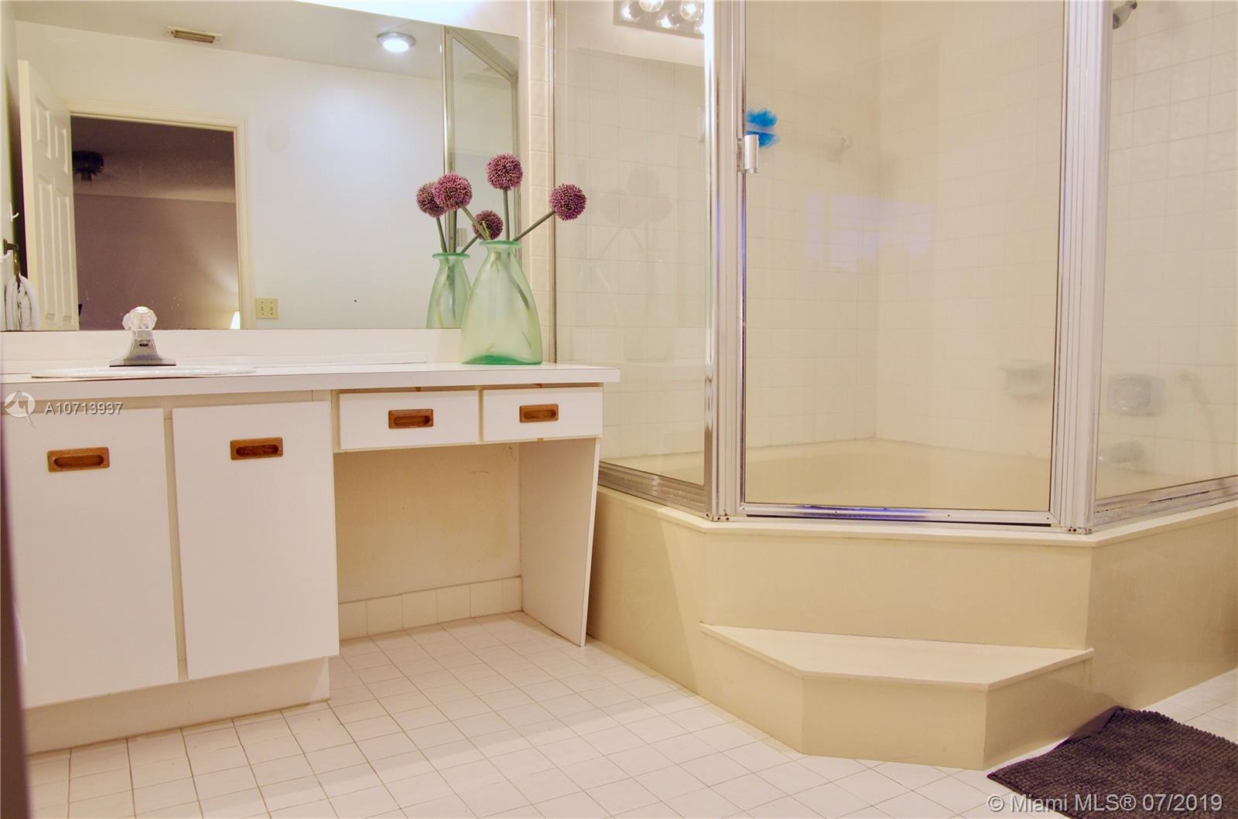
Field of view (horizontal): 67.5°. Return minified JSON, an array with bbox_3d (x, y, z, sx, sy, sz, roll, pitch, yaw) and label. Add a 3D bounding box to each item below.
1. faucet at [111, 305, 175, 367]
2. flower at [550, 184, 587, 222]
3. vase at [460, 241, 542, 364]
[{"bbox_3d":[-1.183,-0.183,2.302,0.146,0.148,0.140,-3,5,-30],"label":"faucet"},{"bbox_3d":[-0.146,-0.598,2.668,0.105,0.106,0.105,0,5,0],"label":"flower"},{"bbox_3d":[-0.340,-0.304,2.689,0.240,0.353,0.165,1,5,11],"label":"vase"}]

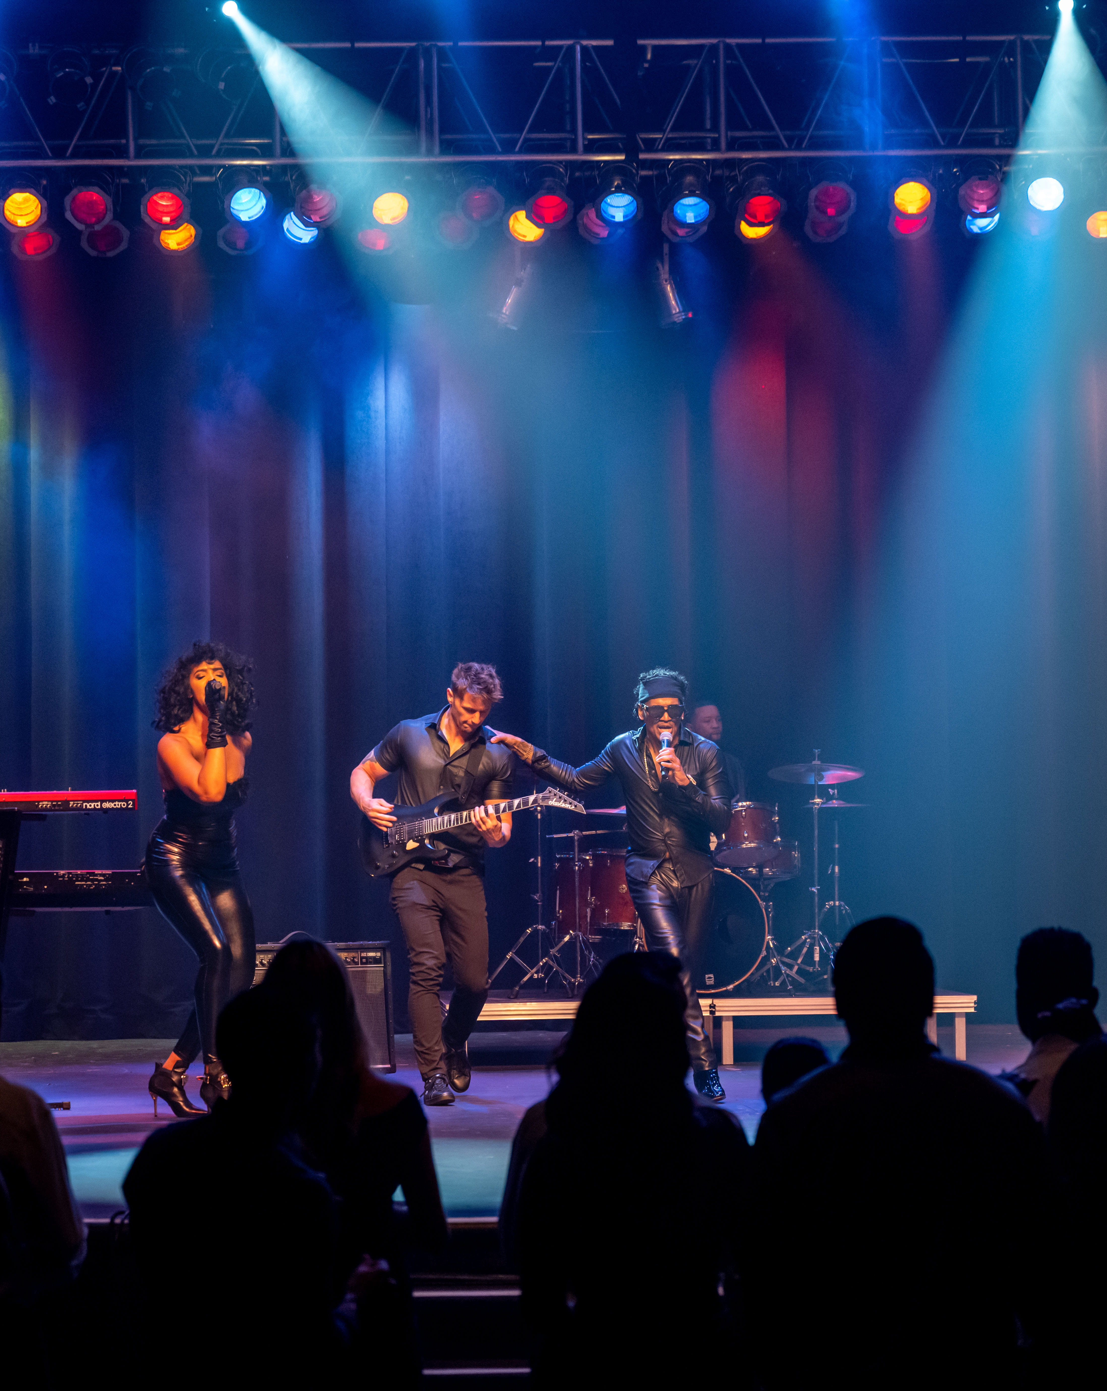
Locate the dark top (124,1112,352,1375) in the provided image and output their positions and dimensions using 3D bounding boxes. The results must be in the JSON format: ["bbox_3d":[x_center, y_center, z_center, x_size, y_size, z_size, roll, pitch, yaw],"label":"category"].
[{"bbox_3d":[-0.660,1.155,8.400,0.480,0.620,0.320,-1,0,12],"label":"dark top"}]

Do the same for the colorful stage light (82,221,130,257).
[{"bbox_3d":[-2.365,-2.490,21.478,0.250,0.290,0.250,0,-42,-3],"label":"colorful stage light"}]

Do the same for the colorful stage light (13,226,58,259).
[{"bbox_3d":[-2.732,-2.473,21.478,0.250,0.290,0.250,0,-42,-4],"label":"colorful stage light"}]

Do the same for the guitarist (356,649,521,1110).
[{"bbox_3d":[-0.465,0.736,15.850,0.640,1.720,0.520,-1,0,-2],"label":"guitarist"}]

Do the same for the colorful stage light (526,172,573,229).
[{"bbox_3d":[-0.020,-2.631,21.341,0.260,0.270,0.340,-1,34,-2],"label":"colorful stage light"}]

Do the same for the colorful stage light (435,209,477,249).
[{"bbox_3d":[-0.450,-2.194,18.850,0.220,0.220,0.250,0,33,0],"label":"colorful stage light"}]

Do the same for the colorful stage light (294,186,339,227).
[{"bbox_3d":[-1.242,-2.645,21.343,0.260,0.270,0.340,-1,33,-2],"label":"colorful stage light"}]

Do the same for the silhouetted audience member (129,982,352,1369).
[{"bbox_3d":[-0.634,1.436,8.171,0.520,1.700,0.330,-1,-2,14],"label":"silhouetted audience member"}]

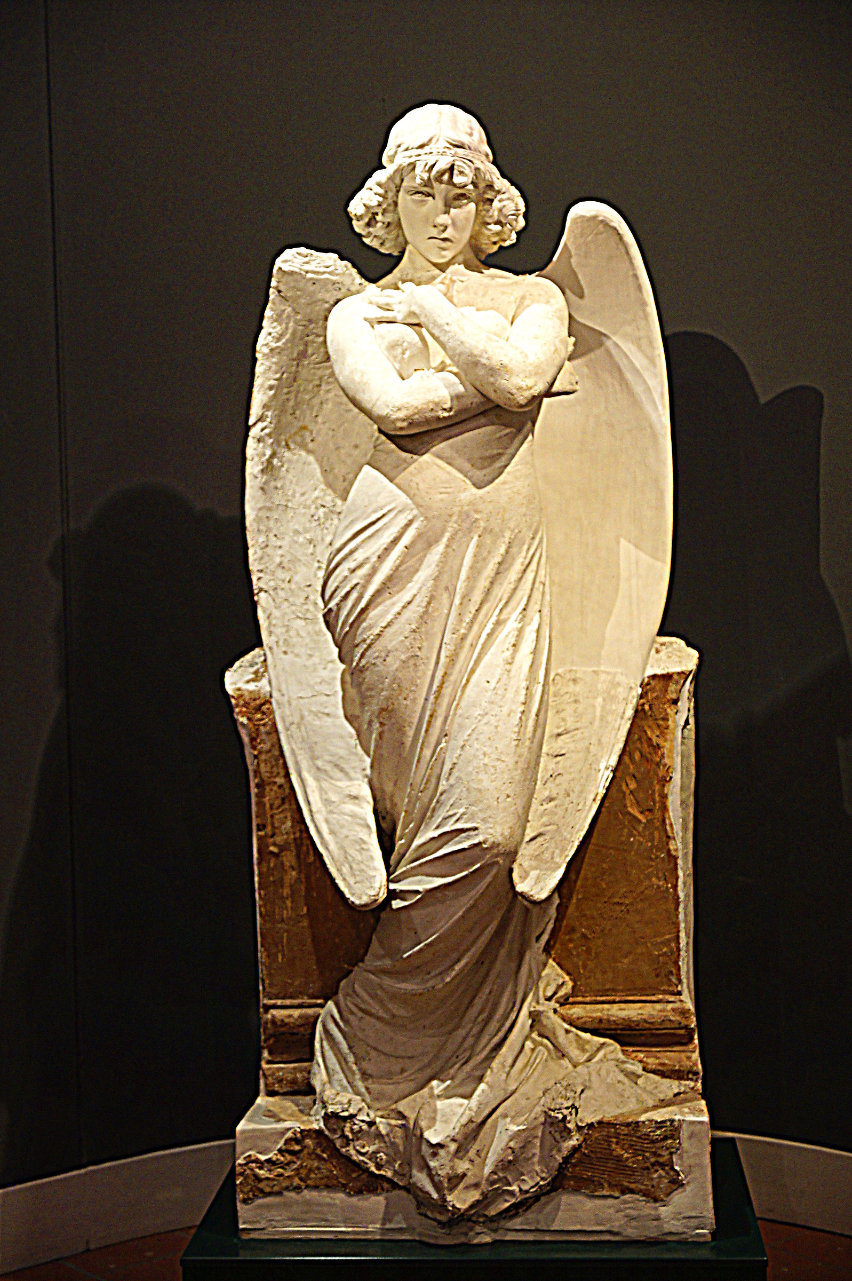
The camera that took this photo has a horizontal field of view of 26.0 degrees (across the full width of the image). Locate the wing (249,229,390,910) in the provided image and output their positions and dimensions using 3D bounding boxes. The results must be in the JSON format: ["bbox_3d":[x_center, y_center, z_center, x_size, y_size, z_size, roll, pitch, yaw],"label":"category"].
[{"bbox_3d":[-0.182,-0.103,3.043,0.240,1.060,0.260,-1,3,4],"label":"wing"}]

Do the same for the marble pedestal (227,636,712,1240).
[{"bbox_3d":[0.084,0.474,3.117,0.780,0.930,0.430,-1,3,4],"label":"marble pedestal"}]

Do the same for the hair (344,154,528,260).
[{"bbox_3d":[0.016,-0.679,2.889,0.270,0.165,0.220,-1,3,0],"label":"hair"}]

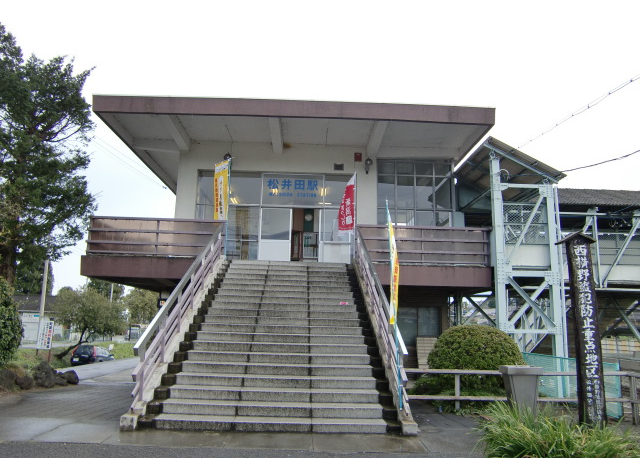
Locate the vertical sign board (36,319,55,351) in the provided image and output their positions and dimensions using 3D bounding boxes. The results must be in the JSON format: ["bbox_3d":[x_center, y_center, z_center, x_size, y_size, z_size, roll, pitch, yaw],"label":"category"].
[{"bbox_3d":[-12.976,5.007,24.500,0.677,1.368,0.070,2,-10,-3],"label":"vertical sign board"}]

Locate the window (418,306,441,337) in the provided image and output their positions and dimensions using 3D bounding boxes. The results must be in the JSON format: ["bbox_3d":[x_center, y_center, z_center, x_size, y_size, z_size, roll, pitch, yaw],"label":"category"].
[{"bbox_3d":[3.551,3.035,16.865,0.690,0.978,0.100,2,-10,-2],"label":"window"}]

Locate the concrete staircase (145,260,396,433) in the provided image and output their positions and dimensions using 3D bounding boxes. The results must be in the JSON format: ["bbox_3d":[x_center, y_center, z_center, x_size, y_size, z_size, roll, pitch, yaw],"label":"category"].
[{"bbox_3d":[-0.762,1.869,10.770,3.670,3.260,7.111,2,-11,-2],"label":"concrete staircase"}]

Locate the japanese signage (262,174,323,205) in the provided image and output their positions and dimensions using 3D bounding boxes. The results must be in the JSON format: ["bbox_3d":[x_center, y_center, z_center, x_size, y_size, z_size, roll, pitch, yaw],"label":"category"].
[{"bbox_3d":[-0.909,-1.310,17.359,2.110,1.109,0.100,2,-11,-2],"label":"japanese signage"}]

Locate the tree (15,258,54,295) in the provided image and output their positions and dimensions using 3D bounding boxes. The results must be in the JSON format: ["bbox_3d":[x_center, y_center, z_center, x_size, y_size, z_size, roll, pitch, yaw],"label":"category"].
[{"bbox_3d":[-28.777,6.378,52.000,4.600,10.500,4.600,2,-11,-2],"label":"tree"}]

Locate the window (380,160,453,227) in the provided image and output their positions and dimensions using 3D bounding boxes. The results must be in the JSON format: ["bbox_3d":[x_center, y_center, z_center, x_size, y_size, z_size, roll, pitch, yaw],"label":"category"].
[{"bbox_3d":[3.192,-1.086,17.210,2.552,2.440,0.100,2,-10,-2],"label":"window"}]

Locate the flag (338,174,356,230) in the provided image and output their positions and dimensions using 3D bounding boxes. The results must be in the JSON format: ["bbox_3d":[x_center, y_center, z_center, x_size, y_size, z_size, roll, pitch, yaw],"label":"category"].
[{"bbox_3d":[0.778,-0.707,14.642,0.560,1.740,0.130,-3,-11,26],"label":"flag"}]

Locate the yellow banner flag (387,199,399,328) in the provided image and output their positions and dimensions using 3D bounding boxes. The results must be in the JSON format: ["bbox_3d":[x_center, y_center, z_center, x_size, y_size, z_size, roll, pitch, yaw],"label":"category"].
[{"bbox_3d":[1.132,0.586,8.086,0.160,1.850,0.500,-7,-12,21],"label":"yellow banner flag"}]

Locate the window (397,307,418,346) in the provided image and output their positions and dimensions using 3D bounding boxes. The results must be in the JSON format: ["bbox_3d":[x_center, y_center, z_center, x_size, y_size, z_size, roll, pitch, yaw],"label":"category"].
[{"bbox_3d":[2.818,3.171,16.814,0.736,1.229,0.100,2,-10,-2],"label":"window"}]

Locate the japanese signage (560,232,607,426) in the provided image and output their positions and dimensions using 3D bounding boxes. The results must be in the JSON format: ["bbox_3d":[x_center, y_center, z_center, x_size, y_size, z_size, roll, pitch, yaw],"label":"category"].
[{"bbox_3d":[4.307,1.573,8.376,0.570,3.124,0.300,-1,-11,11],"label":"japanese signage"}]

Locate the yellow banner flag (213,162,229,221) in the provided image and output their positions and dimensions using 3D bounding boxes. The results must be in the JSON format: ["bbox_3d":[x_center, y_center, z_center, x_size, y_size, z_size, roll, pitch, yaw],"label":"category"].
[{"bbox_3d":[-2.869,-0.999,14.981,0.100,1.820,0.620,12,-15,-42],"label":"yellow banner flag"}]

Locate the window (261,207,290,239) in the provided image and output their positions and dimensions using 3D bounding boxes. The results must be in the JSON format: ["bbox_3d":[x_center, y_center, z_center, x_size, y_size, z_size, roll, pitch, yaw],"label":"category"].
[{"bbox_3d":[-1.453,-0.166,16.874,0.981,1.060,0.080,2,-10,-2],"label":"window"}]

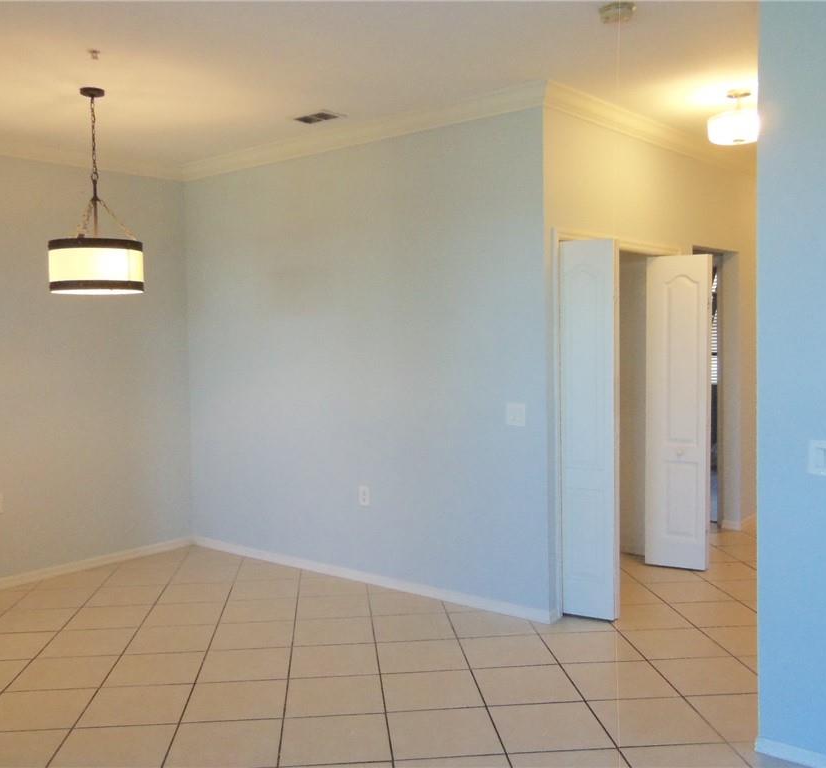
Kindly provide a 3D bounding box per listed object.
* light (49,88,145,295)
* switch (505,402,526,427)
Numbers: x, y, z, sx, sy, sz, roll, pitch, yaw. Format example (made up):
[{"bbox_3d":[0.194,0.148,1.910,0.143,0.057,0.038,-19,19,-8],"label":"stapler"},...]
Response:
[{"bbox_3d":[-1.622,-0.988,4.230,0.475,1.010,0.475,-1,3,0],"label":"light"},{"bbox_3d":[0.556,0.168,4.470,0.117,0.118,0.012,1,3,40],"label":"switch"}]

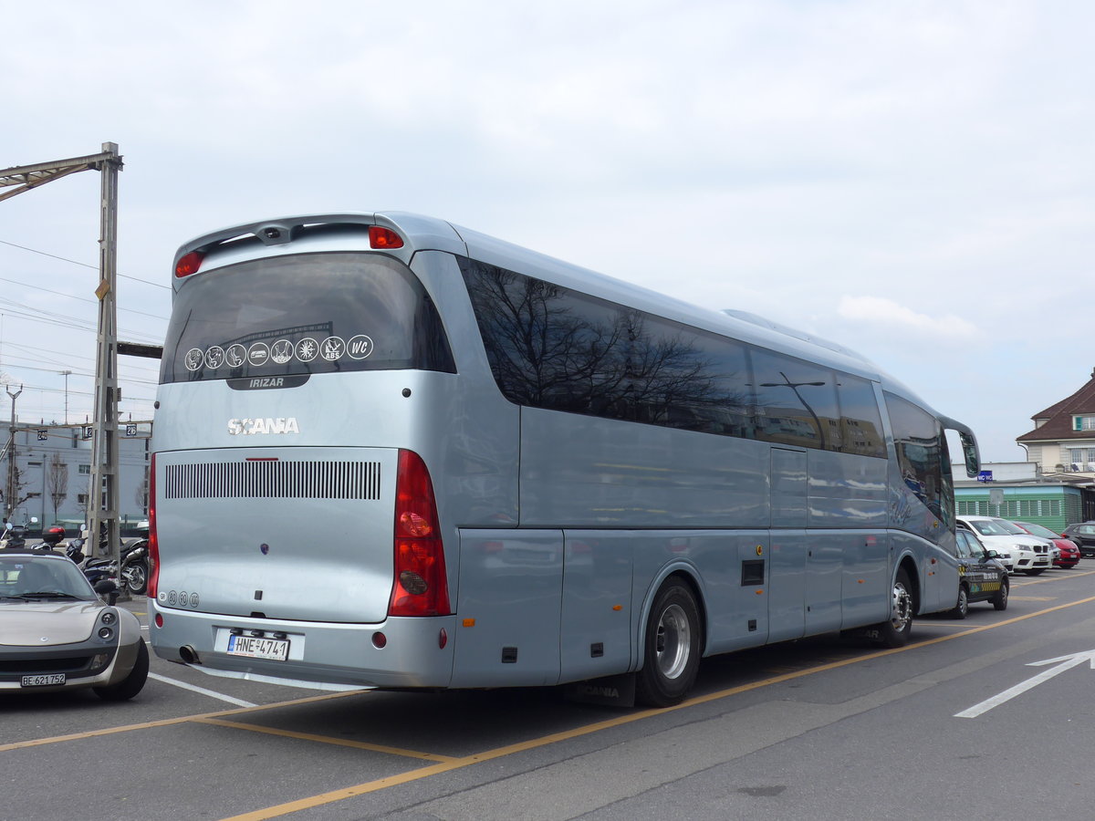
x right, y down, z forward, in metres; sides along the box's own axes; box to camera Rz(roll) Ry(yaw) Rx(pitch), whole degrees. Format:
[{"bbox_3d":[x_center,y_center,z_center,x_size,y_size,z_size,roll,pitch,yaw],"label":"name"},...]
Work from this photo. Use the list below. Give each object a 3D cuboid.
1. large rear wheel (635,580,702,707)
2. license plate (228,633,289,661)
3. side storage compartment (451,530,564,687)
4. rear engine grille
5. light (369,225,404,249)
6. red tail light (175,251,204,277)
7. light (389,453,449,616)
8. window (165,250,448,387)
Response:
[{"bbox_3d":[0.905,1.869,10.613,0.310,1.030,1.030,-2,-5,32],"label":"large rear wheel"},{"bbox_3d":[-1.857,1.514,8.291,0.530,0.130,0.030,-2,-13,32],"label":"license plate"},{"bbox_3d":[-0.276,1.298,8.499,0.110,1.040,1.270,-2,-5,32],"label":"side storage compartment"},{"bbox_3d":[-1.831,0.449,8.372,1.890,0.235,0.070,-2,-5,32],"label":"rear engine grille"},{"bbox_3d":[-0.996,-1.083,8.109,0.280,0.150,0.100,-2,-5,32],"label":"light"},{"bbox_3d":[-2.503,-1.032,9.055,0.280,0.150,0.100,-2,-5,32],"label":"red tail light"},{"bbox_3d":[-0.771,0.744,7.890,0.270,1.000,0.250,0,-5,17],"label":"light"},{"bbox_3d":[-1.723,-0.600,8.601,2.480,0.800,0.360,-2,-5,32],"label":"window"}]

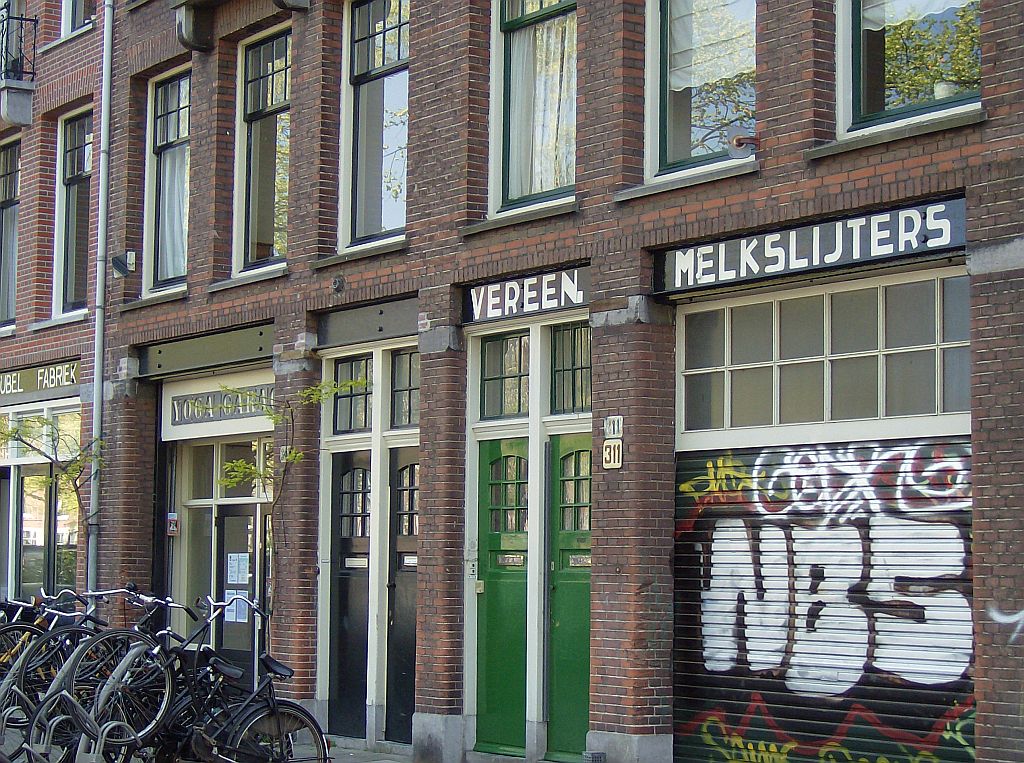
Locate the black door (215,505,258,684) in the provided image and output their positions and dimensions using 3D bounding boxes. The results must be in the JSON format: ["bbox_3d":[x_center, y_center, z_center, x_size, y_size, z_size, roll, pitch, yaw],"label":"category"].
[{"bbox_3d":[-2.592,2.152,19.278,0.056,1.998,0.804,4,-6,-35],"label":"black door"}]

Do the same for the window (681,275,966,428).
[{"bbox_3d":[1.974,-0.161,12.806,0.087,0.796,2.872,4,-6,-35],"label":"window"}]

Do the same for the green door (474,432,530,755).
[{"bbox_3d":[-0.016,1.580,15.275,0.052,2.331,0.783,4,-6,-35],"label":"green door"}]

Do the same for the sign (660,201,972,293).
[{"bbox_3d":[1.818,-0.810,12.737,0.104,0.298,2.863,4,-6,-35],"label":"sign"}]

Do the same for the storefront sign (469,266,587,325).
[{"bbox_3d":[0.160,-0.619,15.042,0.104,0.298,1.739,4,-6,-35],"label":"storefront sign"}]

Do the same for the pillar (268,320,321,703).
[{"bbox_3d":[-1.802,1.107,17.578,0.277,3.166,0.519,4,-6,-35],"label":"pillar"}]

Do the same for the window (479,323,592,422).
[{"bbox_3d":[0.237,-0.077,15.047,0.078,0.657,1.652,4,-6,-35],"label":"window"}]

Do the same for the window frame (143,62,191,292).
[{"bbox_3d":[-3.220,-1.960,20.085,0.130,2.223,1.358,4,-6,-35],"label":"window frame"}]

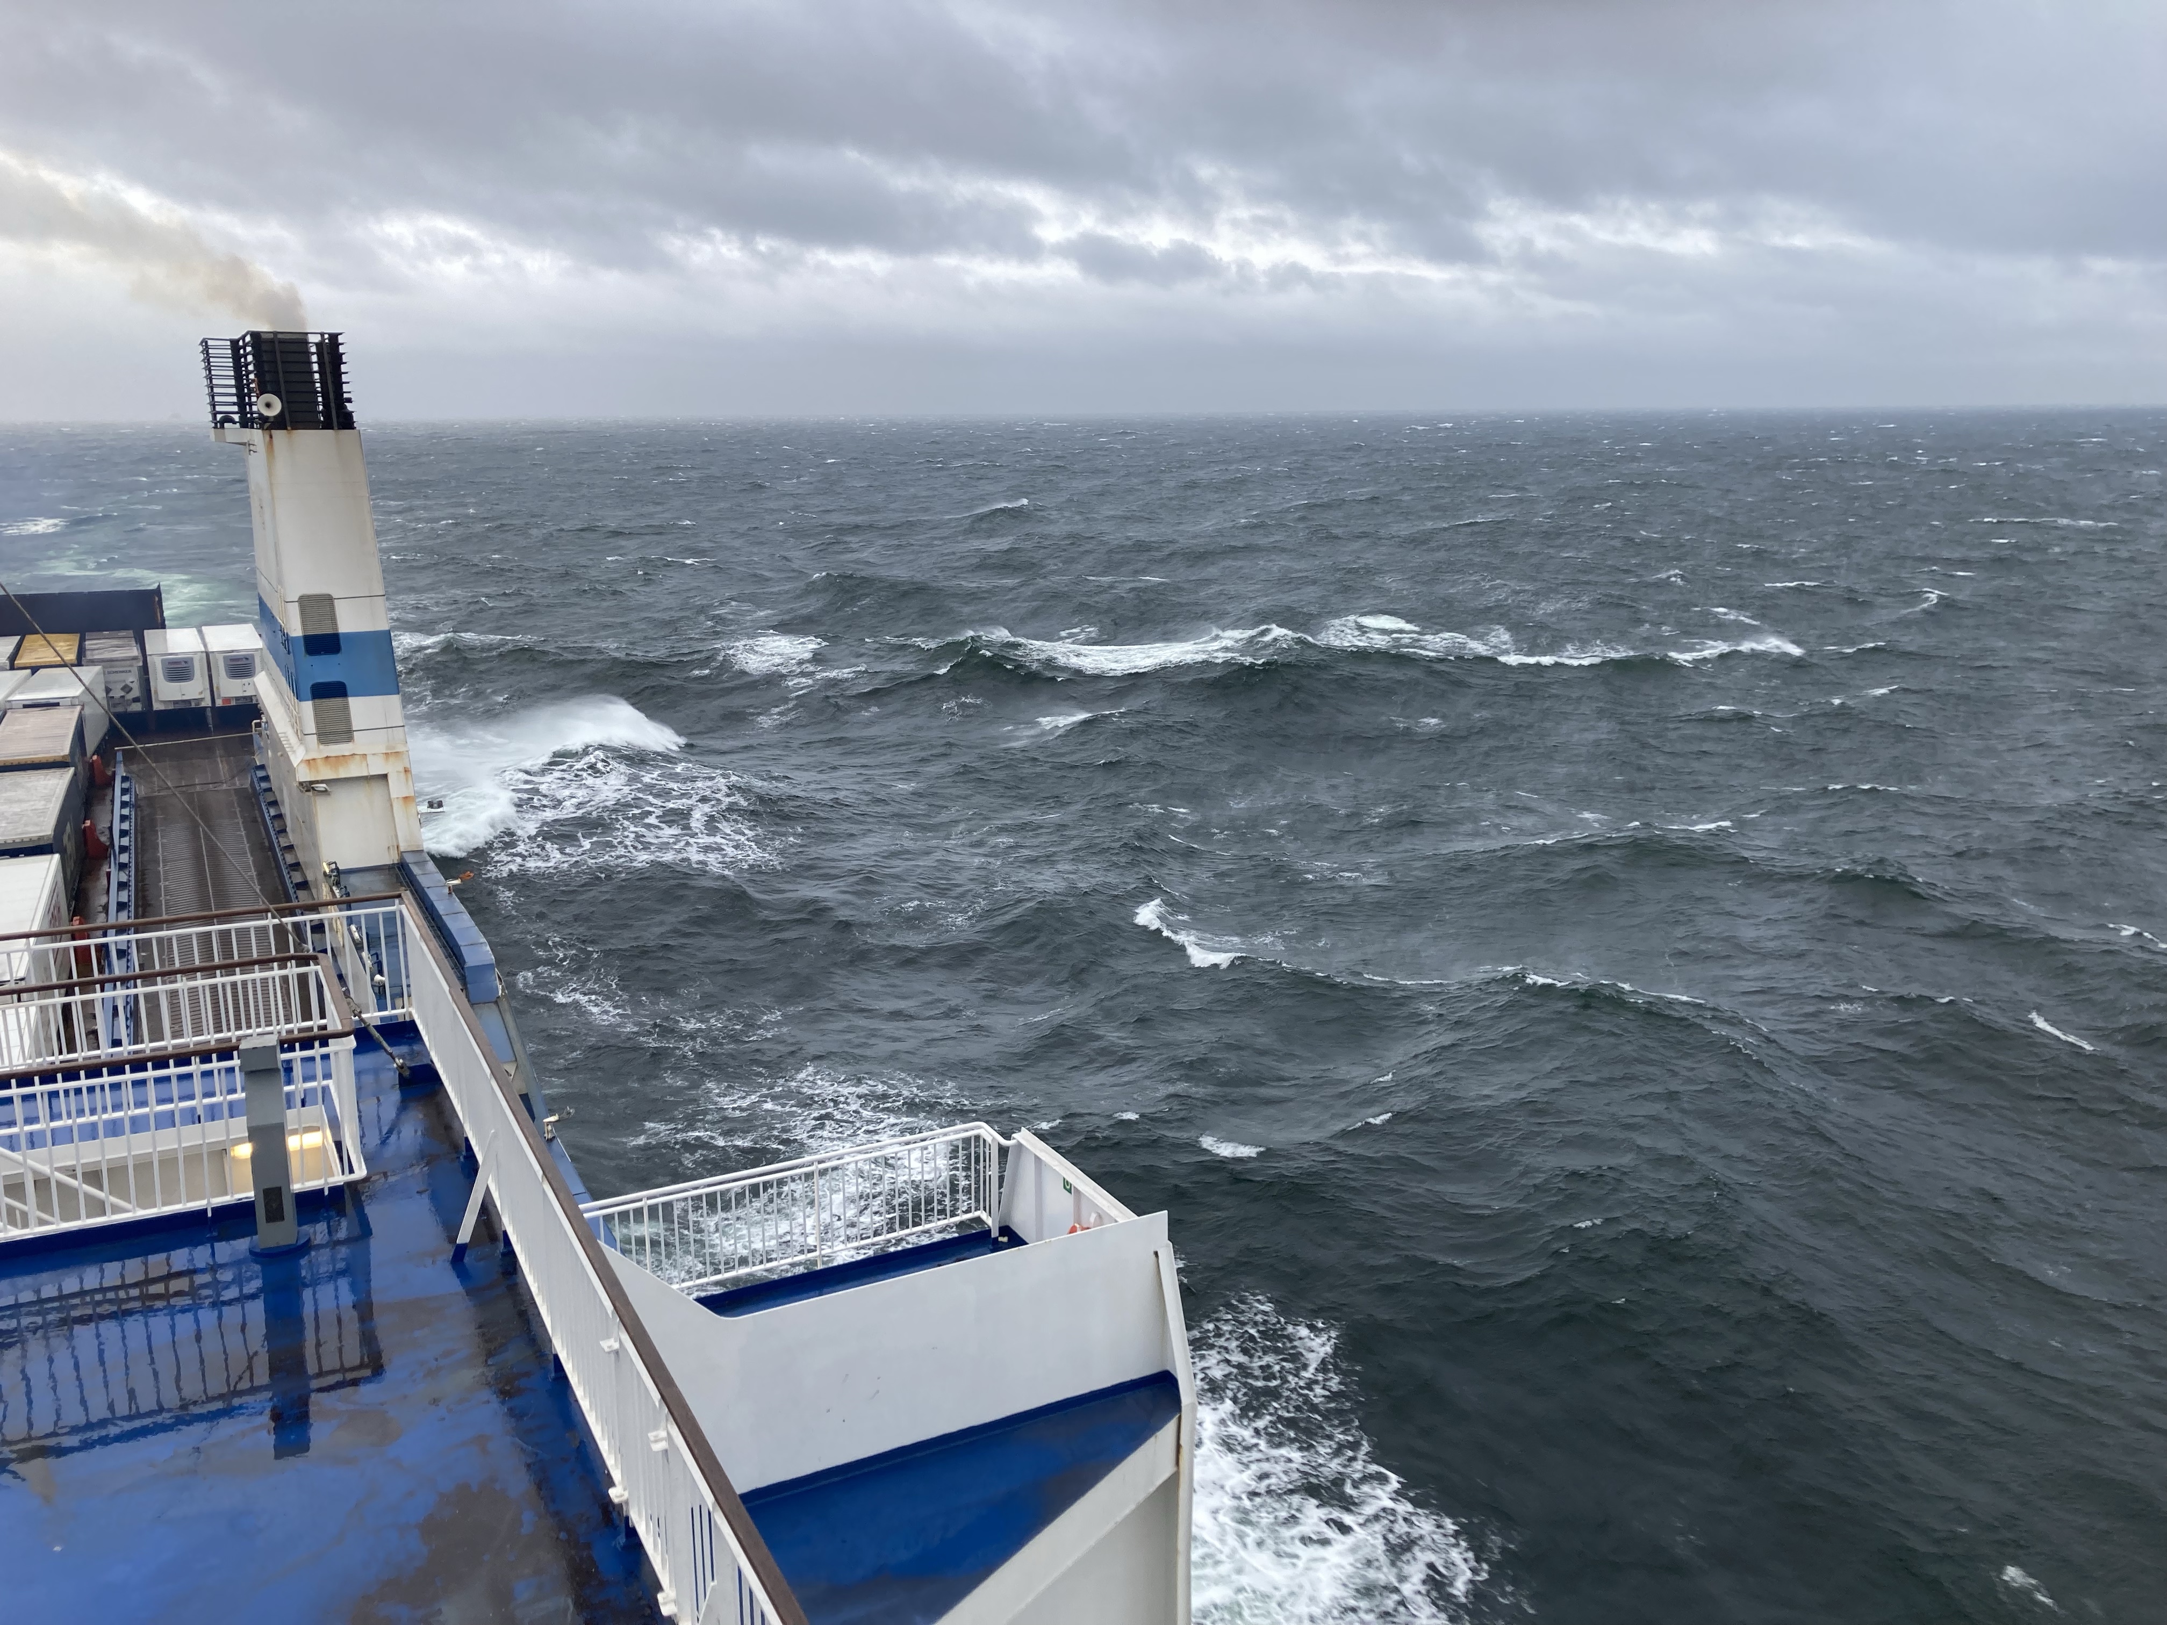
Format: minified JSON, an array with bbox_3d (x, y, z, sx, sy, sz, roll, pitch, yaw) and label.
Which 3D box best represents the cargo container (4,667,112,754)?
[{"bbox_3d":[-44.350,-4.320,76.200,2.530,2.700,12.900,-7,13,-24],"label":"cargo container"}]

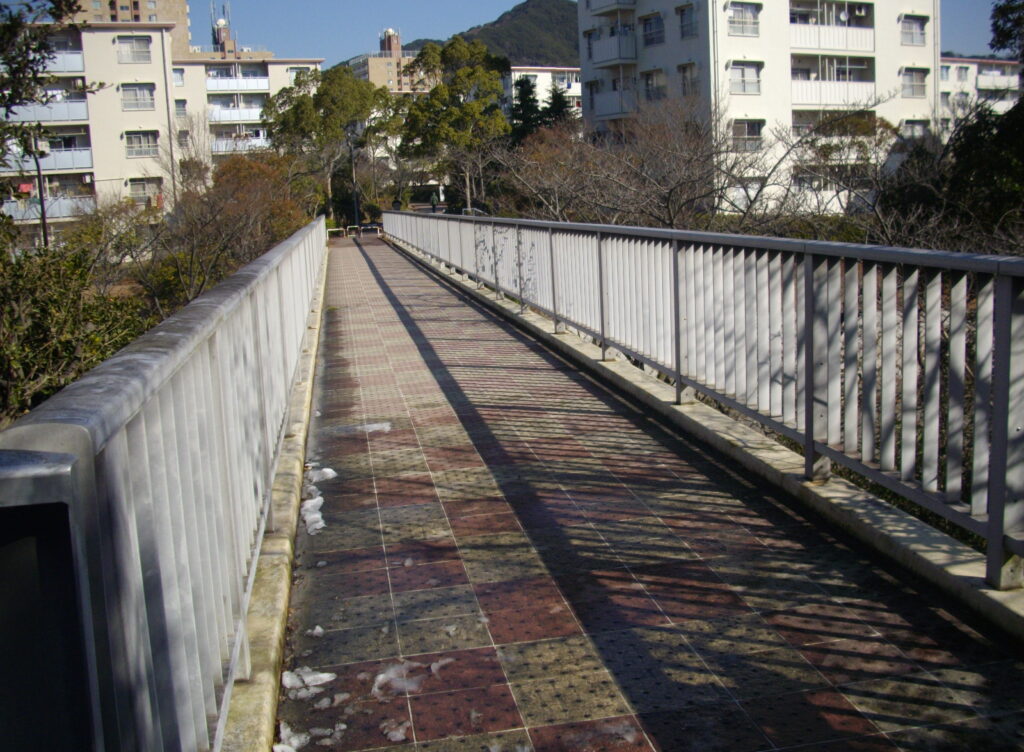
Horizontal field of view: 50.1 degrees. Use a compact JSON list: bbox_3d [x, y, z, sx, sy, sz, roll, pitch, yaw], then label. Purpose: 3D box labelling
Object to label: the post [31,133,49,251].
[{"bbox_3d":[-16.331,-5.670,38.280,0.450,5.580,0.250,-3,9,0],"label":"post"}]

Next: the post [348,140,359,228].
[{"bbox_3d":[-8.690,-10.505,60.497,0.400,5.470,0.250,-3,9,0],"label":"post"}]

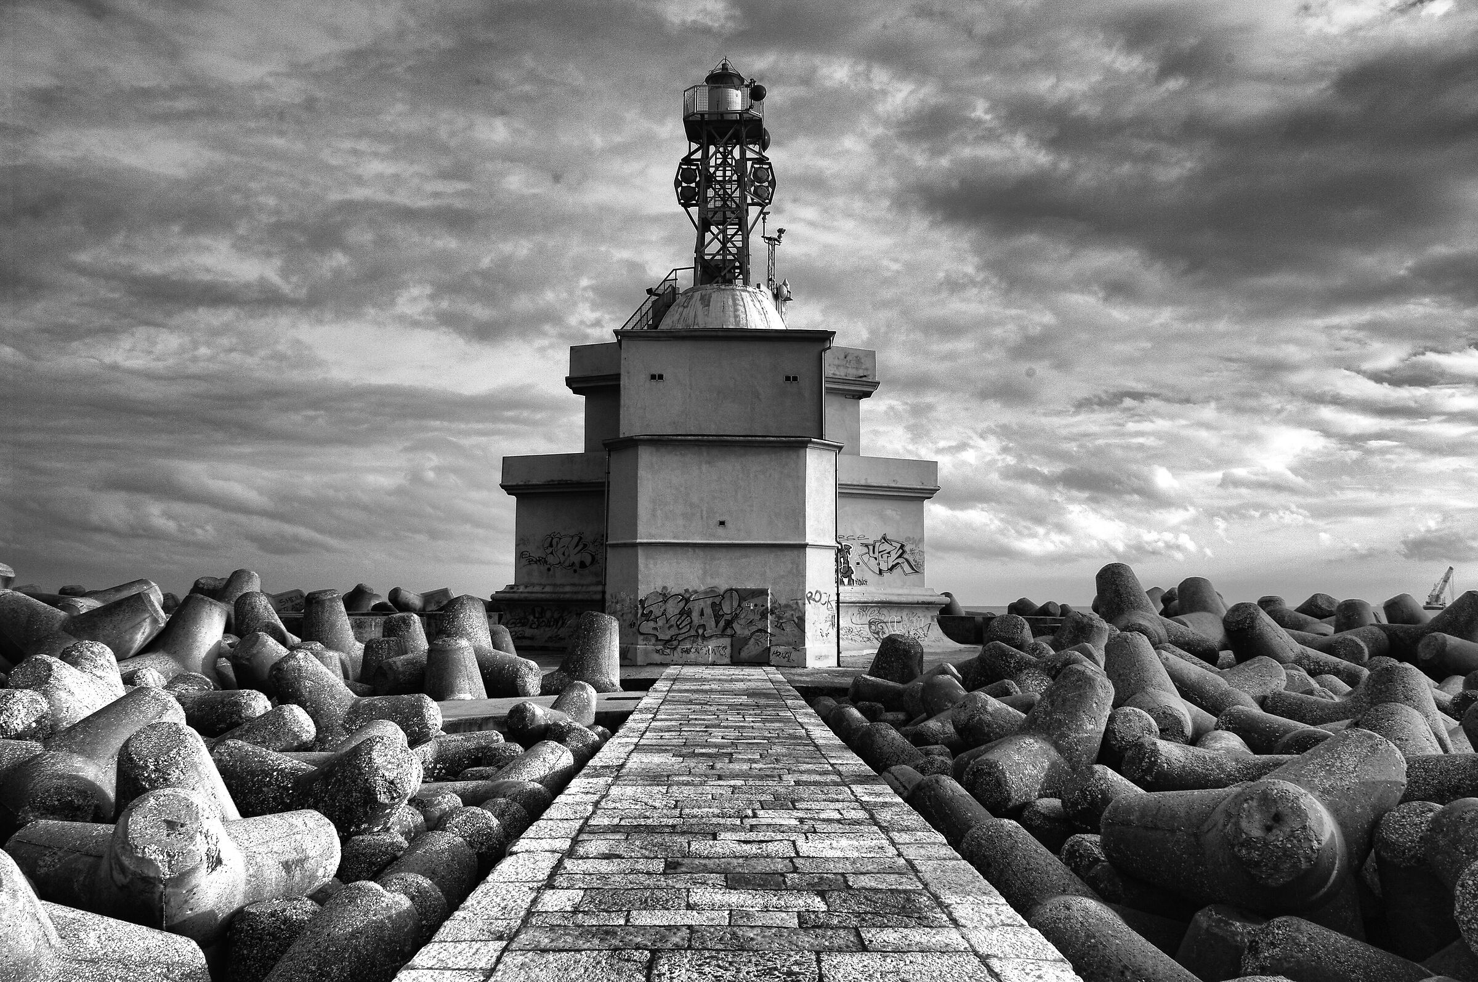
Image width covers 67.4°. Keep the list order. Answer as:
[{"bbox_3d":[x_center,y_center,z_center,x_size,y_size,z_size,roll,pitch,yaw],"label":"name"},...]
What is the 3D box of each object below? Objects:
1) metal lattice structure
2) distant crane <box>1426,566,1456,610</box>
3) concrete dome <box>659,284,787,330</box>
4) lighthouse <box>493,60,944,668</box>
[{"bbox_3d":[-0.608,-13.006,44.890,4.100,9.800,3.300,0,-6,-1],"label":"metal lattice structure"},{"bbox_3d":[575.707,79.727,910.406,22.000,36.000,14.000,-4,-7,32],"label":"distant crane"},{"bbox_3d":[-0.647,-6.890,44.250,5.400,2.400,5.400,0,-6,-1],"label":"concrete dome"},{"bbox_3d":[-0.638,-6.168,41.058,15.600,24.100,17.600,0,-6,-1],"label":"lighthouse"}]

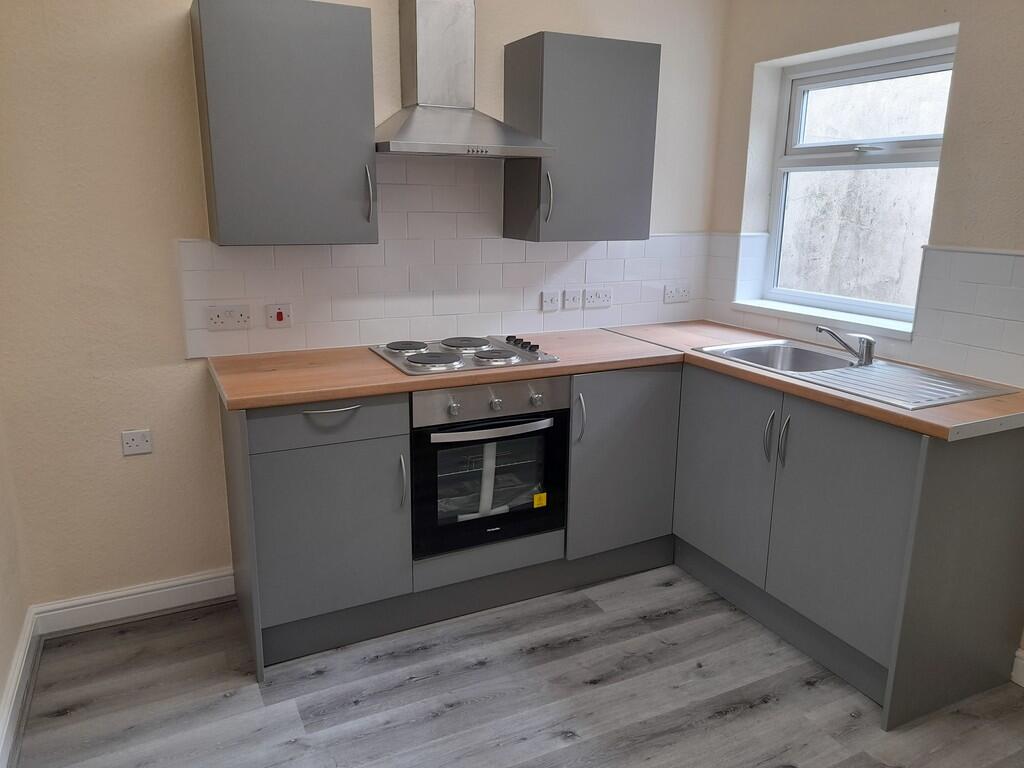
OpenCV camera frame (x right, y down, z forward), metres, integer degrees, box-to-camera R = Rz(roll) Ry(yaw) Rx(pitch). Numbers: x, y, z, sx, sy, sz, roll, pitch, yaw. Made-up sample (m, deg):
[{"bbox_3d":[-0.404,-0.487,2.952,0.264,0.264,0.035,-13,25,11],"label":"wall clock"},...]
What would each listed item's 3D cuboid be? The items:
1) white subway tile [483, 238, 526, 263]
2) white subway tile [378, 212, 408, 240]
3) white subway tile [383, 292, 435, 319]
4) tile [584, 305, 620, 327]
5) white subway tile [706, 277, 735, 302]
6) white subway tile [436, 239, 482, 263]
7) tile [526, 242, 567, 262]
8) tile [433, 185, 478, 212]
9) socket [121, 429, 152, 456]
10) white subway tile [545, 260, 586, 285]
[{"bbox_3d":[-0.035,-0.546,3.026,0.200,0.100,0.010,-6,16,-26],"label":"white subway tile"},{"bbox_3d":[-0.490,-0.596,2.786,0.200,0.099,0.010,-6,15,-26],"label":"white subway tile"},{"bbox_3d":[-0.404,-0.313,2.901,0.200,0.099,0.010,-6,15,-26],"label":"white subway tile"},{"bbox_3d":[0.409,-0.304,3.318,0.200,0.098,0.010,-6,15,-26],"label":"tile"},{"bbox_3d":[0.980,-0.434,3.465,0.009,0.100,0.199,-6,17,-25],"label":"white subway tile"},{"bbox_3d":[-0.214,-0.526,2.939,0.200,0.100,0.010,-6,16,-26],"label":"white subway tile"},{"bbox_3d":[0.148,-0.569,3.124,0.200,0.100,0.010,-6,15,-25],"label":"tile"},{"bbox_3d":[-0.219,-0.724,2.900,0.200,0.100,0.010,-6,15,-26],"label":"tile"},{"bbox_3d":[-1.296,0.203,2.558,0.086,0.086,0.015,-6,15,-26],"label":"socket"},{"bbox_3d":[0.232,-0.480,3.189,0.200,0.100,0.010,-6,15,-25],"label":"white subway tile"}]

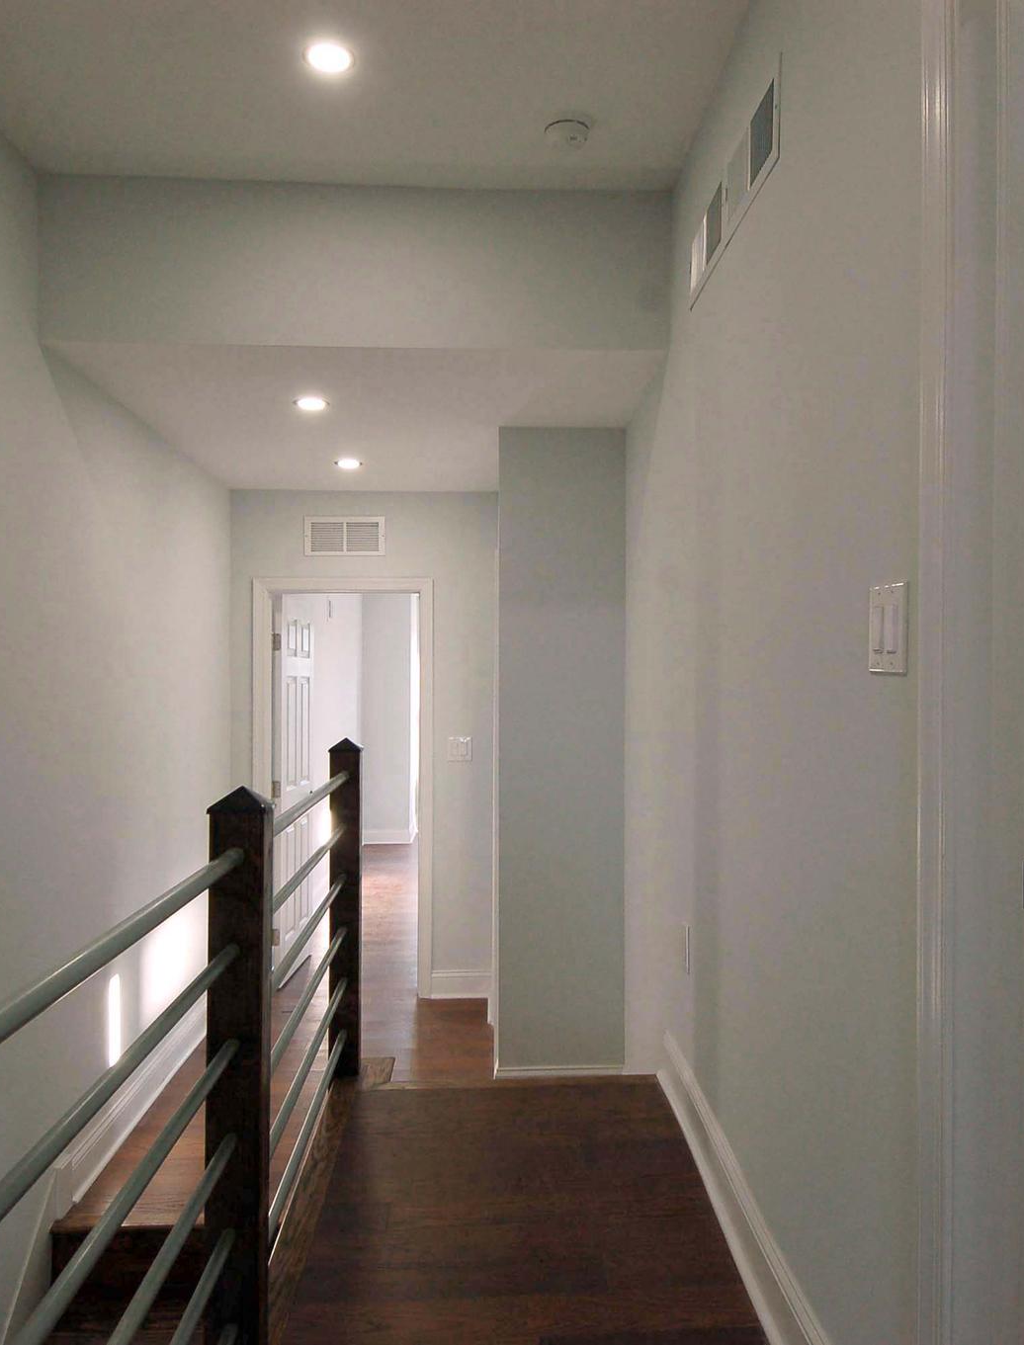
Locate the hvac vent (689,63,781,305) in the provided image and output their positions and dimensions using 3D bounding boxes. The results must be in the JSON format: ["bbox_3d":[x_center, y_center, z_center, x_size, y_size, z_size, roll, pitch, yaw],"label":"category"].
[{"bbox_3d":[0.464,-1.030,2.220,0.020,0.196,0.785,0,0,-2],"label":"hvac vent"}]

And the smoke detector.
[{"bbox_3d":[0.142,-1.352,2.565,0.125,0.042,0.125,0,0,-2],"label":"smoke detector"}]

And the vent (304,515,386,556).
[{"bbox_3d":[-0.841,-0.687,5.090,0.403,0.197,0.020,0,0,-2],"label":"vent"}]

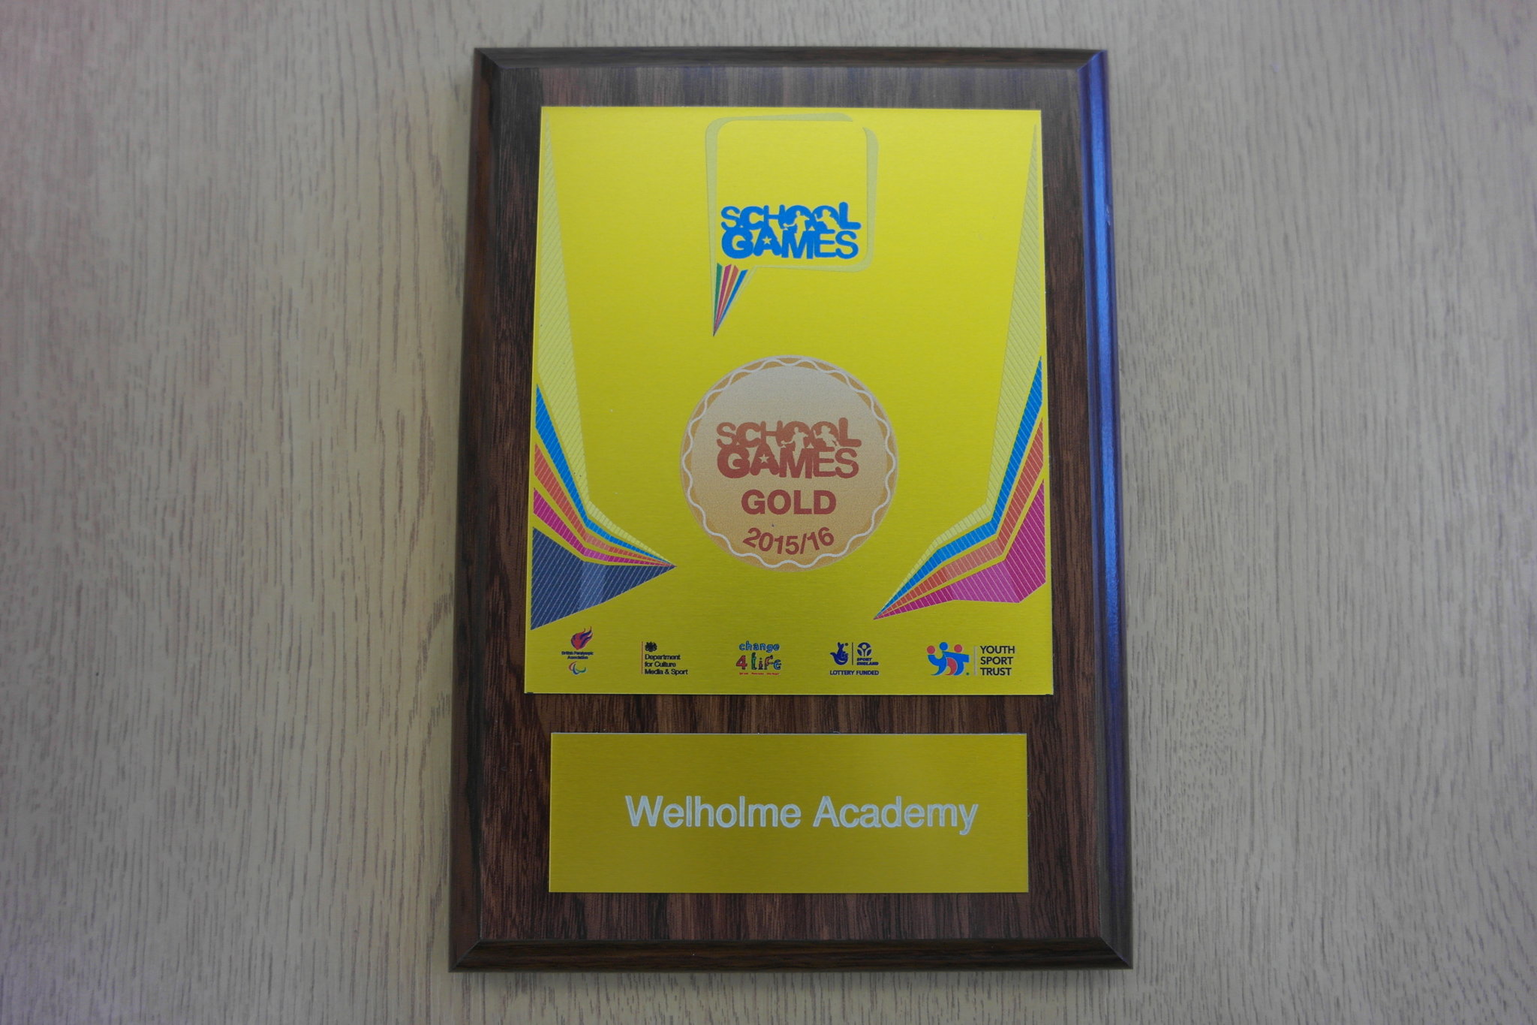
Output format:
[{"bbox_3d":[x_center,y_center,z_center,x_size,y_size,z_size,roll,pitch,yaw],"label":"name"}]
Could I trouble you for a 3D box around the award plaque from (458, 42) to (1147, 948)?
[{"bbox_3d":[0.004,-0.004,0.201,0.128,0.013,0.180,0,85,0],"label":"award plaque"}]

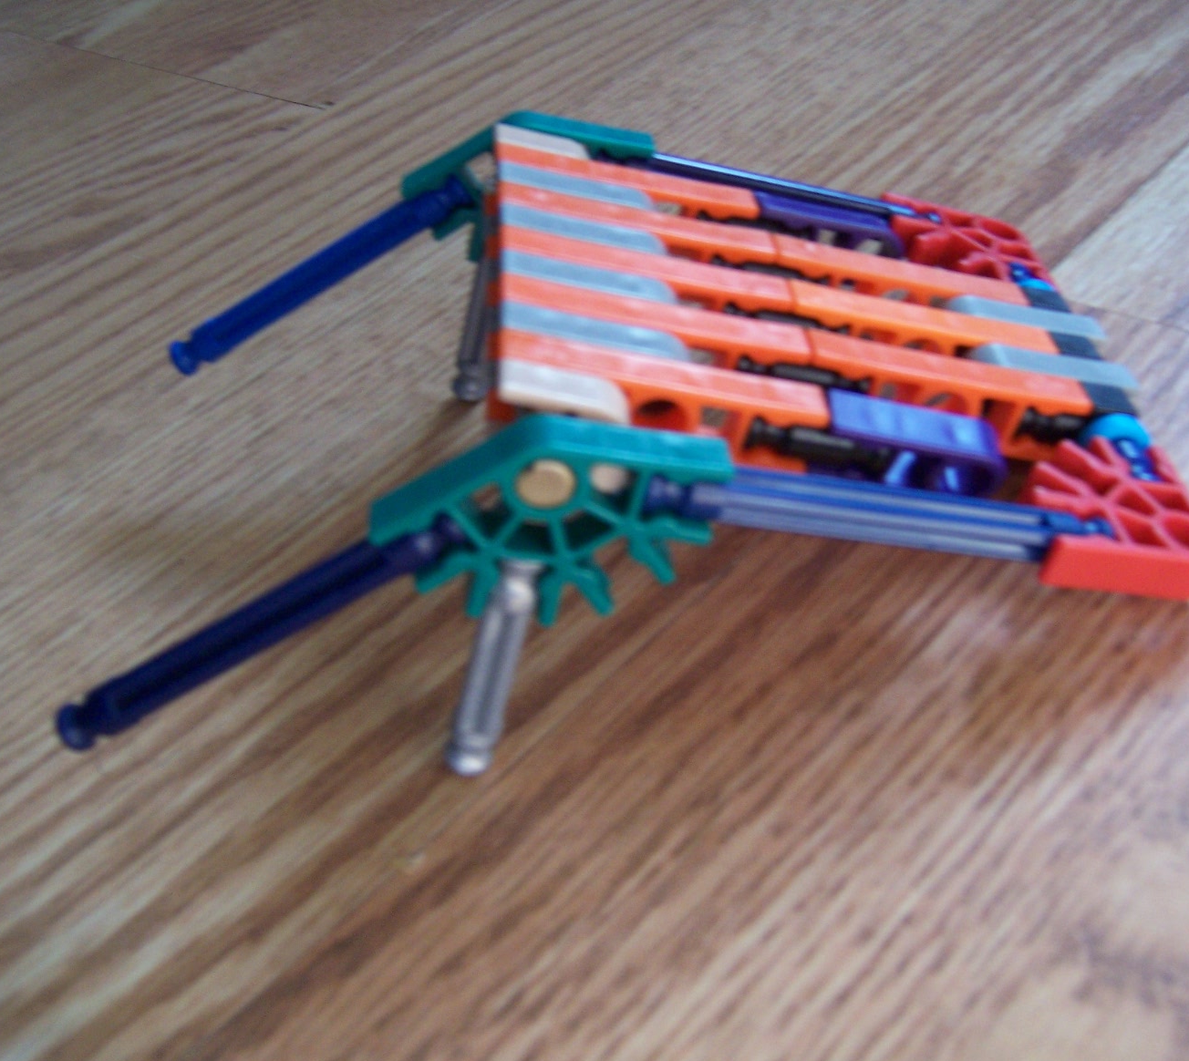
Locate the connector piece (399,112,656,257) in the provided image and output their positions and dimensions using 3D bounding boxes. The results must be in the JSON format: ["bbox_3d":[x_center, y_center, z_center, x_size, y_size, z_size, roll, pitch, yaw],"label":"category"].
[{"bbox_3d":[-0.009,-0.050,0.198,0.037,0.023,0.006,-9,39,3],"label":"connector piece"}]

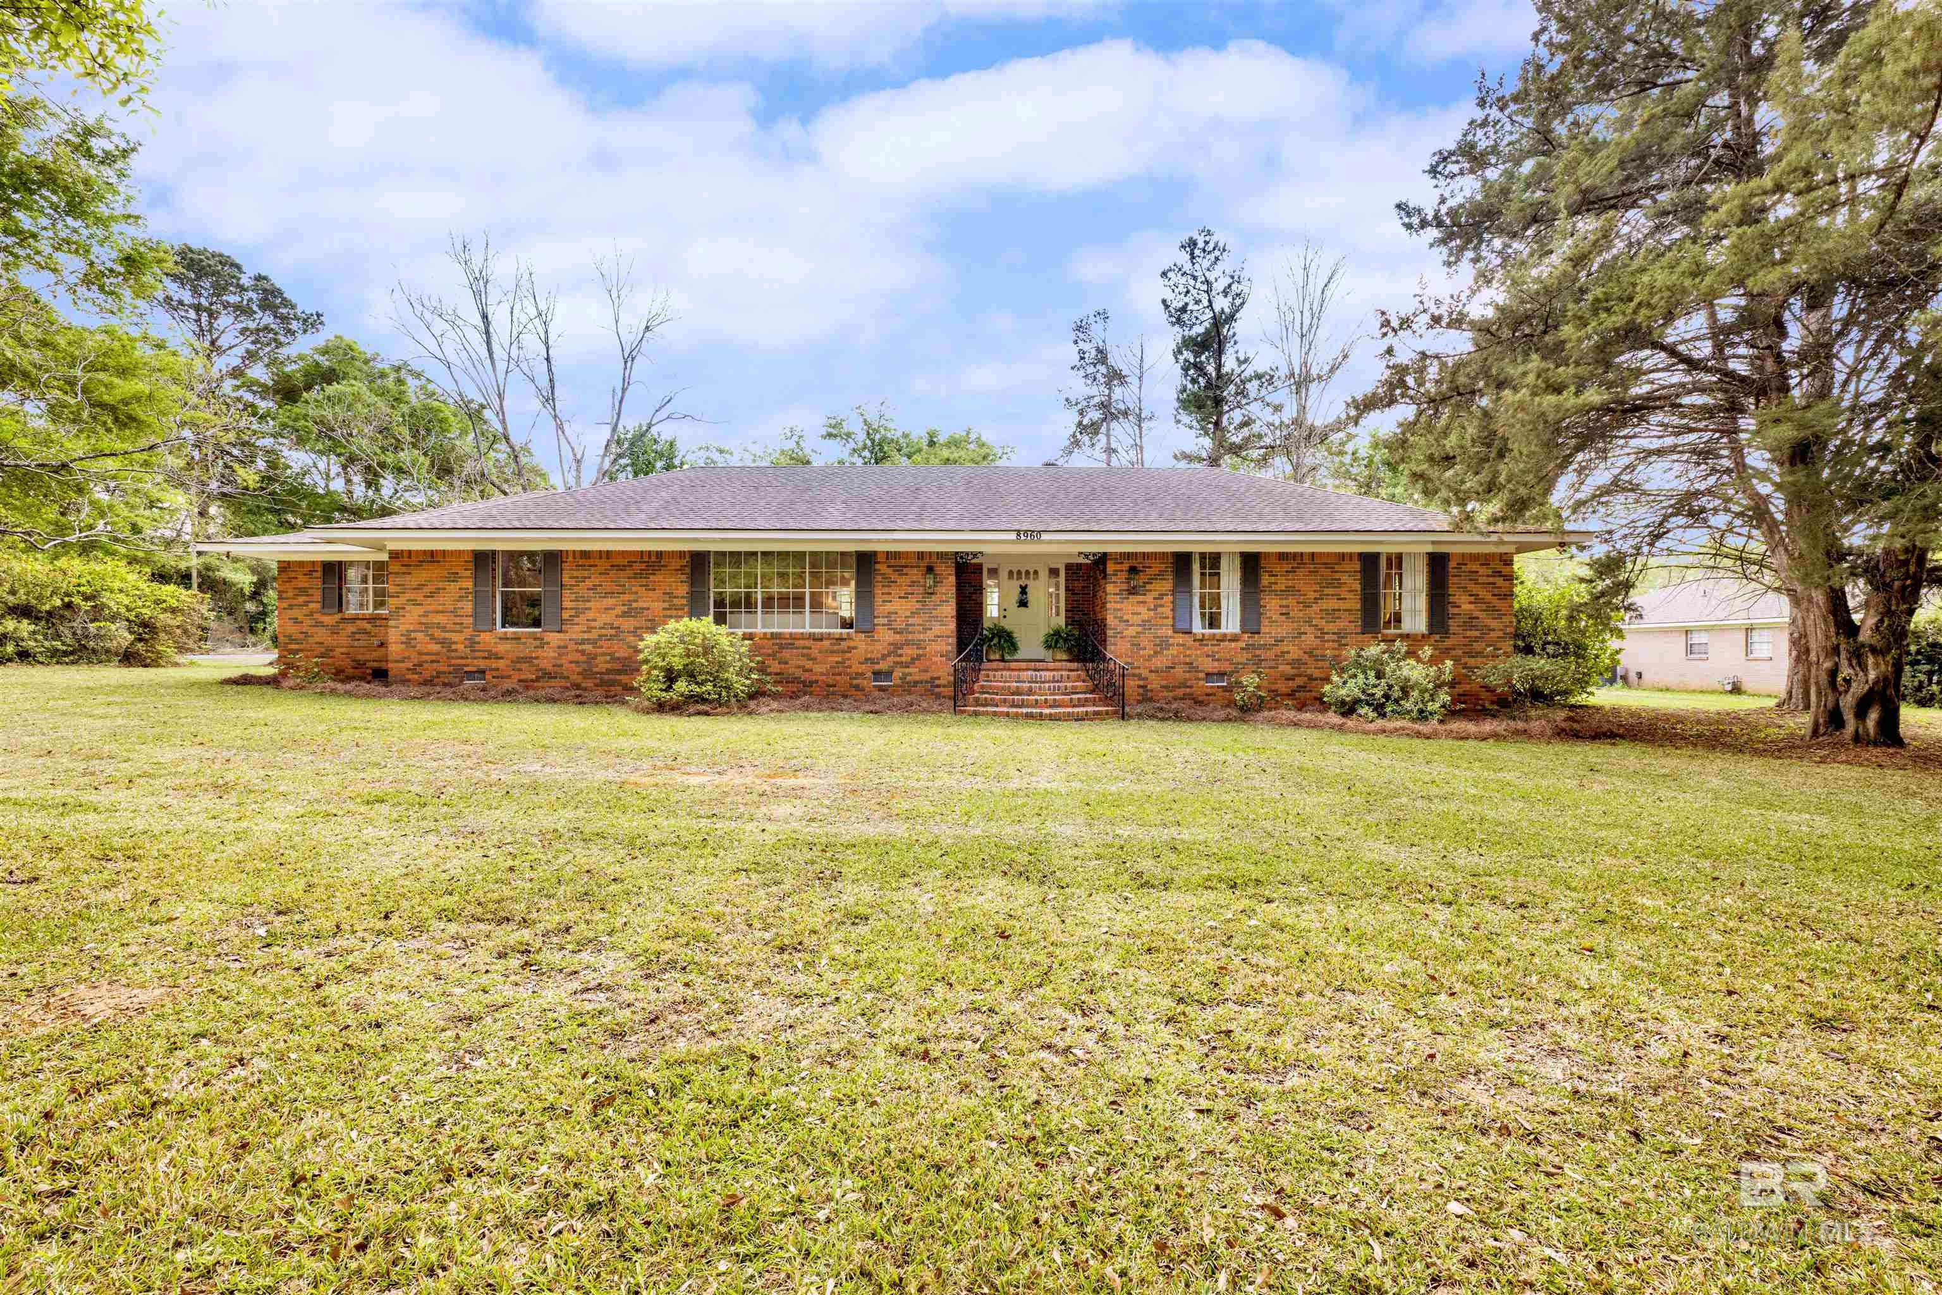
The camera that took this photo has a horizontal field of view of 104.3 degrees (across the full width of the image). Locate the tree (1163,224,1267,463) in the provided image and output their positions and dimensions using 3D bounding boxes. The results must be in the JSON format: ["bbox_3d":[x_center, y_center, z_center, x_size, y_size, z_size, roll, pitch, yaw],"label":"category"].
[{"bbox_3d":[11.290,-9.060,35.000,5.000,20.720,5.000,0,0,0],"label":"tree"}]

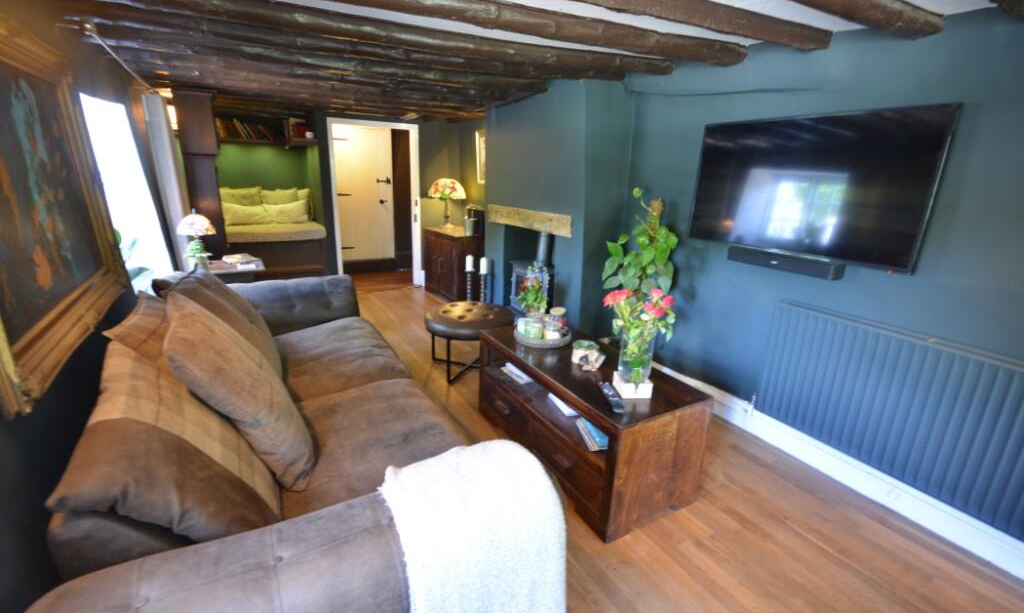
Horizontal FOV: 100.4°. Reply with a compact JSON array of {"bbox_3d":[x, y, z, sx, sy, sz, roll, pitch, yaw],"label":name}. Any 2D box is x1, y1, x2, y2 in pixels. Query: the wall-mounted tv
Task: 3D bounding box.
[{"bbox_3d":[1.337,-0.565,2.022,0.060,0.616,1.045,-7,18,-29],"label":"wall-mounted tv"}]

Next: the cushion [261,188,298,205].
[{"bbox_3d":[-2.950,-1.291,5.459,0.430,0.420,0.140,-7,7,-29],"label":"cushion"}]

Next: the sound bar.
[{"bbox_3d":[1.411,-0.243,2.249,0.100,0.075,0.545,-8,19,-29],"label":"sound bar"}]

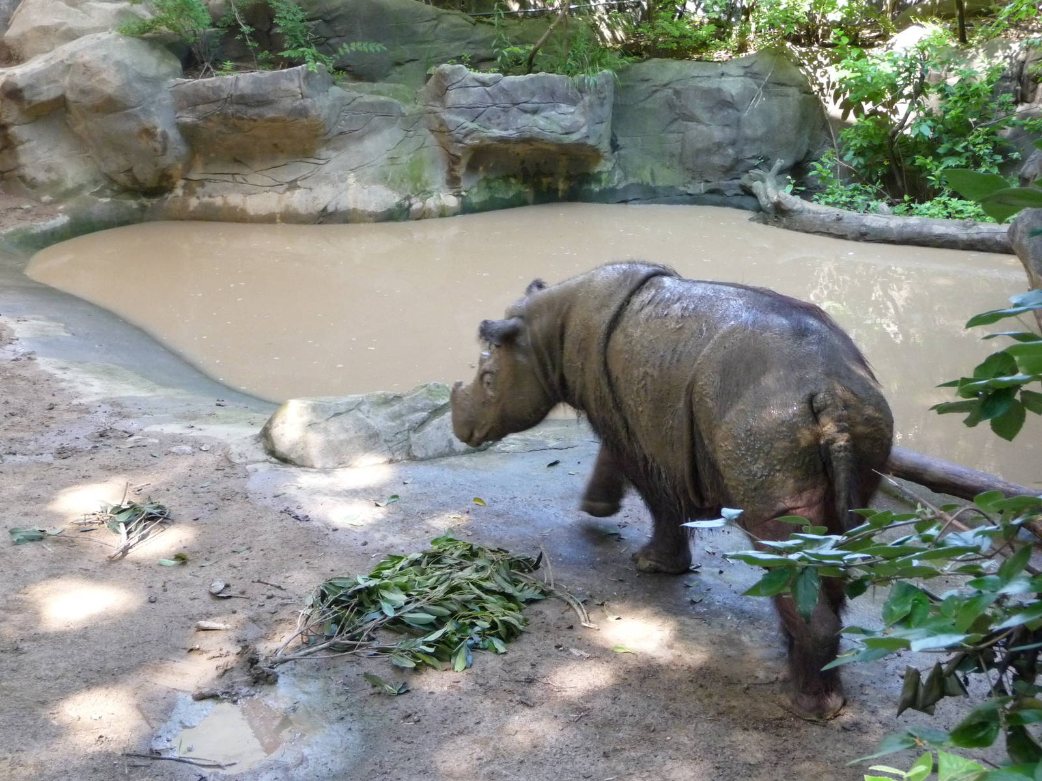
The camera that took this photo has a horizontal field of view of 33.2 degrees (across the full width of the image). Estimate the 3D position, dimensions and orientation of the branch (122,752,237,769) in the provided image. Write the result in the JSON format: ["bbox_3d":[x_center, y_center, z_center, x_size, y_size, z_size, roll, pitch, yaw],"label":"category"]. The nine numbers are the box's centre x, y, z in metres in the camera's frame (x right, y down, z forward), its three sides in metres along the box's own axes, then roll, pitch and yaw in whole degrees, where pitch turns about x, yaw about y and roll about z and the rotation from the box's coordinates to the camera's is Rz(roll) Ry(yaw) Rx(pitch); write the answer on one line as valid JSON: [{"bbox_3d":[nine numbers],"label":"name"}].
[{"bbox_3d":[-1.102,1.184,5.602,0.397,0.020,0.069,2,15,6],"label":"branch"}]

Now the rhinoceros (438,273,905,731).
[{"bbox_3d":[0.570,0.175,6.866,0.855,1.310,2.256,-10,18,-33],"label":"rhinoceros"}]

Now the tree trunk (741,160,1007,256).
[{"bbox_3d":[3.319,-1.712,15.966,2.665,0.580,0.420,13,20,39],"label":"tree trunk"}]

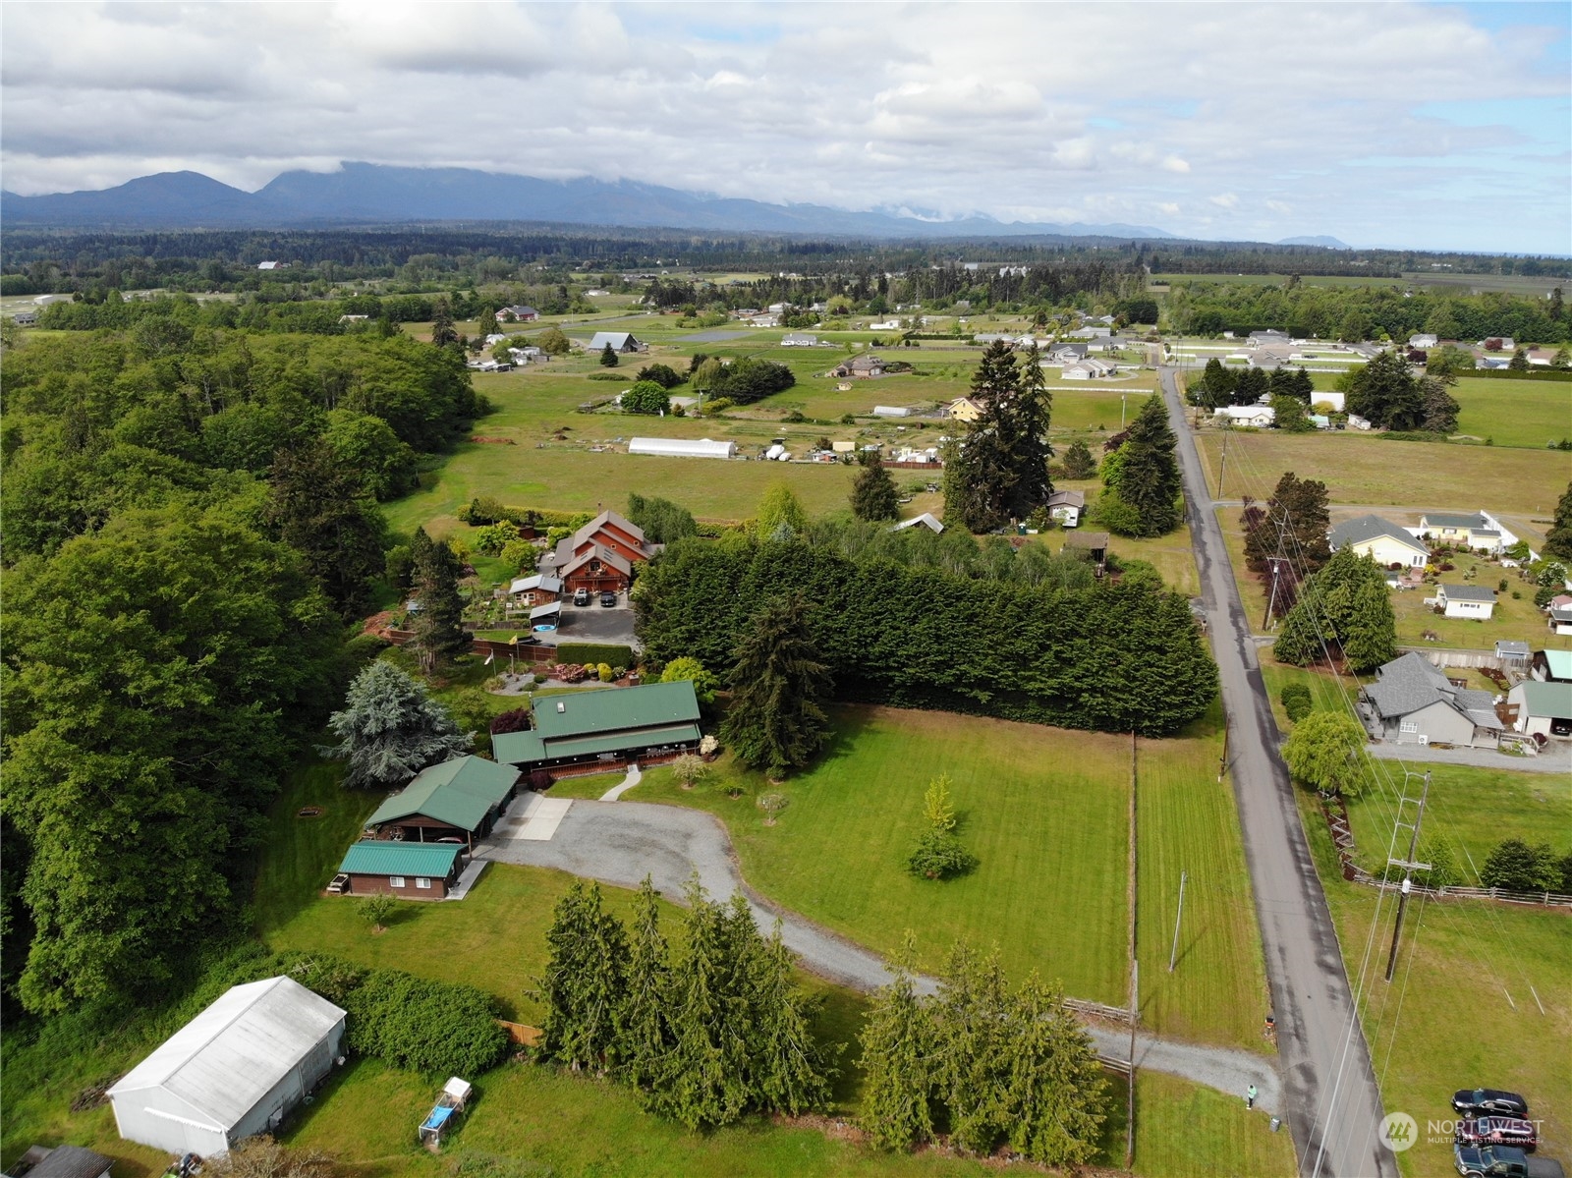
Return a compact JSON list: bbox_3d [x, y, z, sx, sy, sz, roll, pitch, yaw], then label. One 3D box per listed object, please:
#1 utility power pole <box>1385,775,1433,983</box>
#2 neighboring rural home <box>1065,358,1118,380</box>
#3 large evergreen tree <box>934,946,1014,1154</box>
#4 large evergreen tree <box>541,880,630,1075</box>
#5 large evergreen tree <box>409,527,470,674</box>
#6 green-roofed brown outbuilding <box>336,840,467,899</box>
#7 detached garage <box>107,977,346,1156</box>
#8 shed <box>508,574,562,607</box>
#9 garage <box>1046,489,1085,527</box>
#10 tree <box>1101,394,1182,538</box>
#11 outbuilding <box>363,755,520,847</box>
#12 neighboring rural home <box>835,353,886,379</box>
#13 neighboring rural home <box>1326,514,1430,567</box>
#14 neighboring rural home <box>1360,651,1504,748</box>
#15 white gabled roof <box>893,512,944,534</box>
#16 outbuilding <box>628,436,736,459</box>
[{"bbox_3d":[43.150,20.136,75.339,2.700,16.567,0.700,5,18,16],"label":"utility power pole"},{"bbox_3d":[134.869,-97.655,481.694,17.455,5.339,25.670,8,19,22],"label":"neighboring rural home"},{"bbox_3d":[11.917,28.332,67.619,5.200,14.800,5.200,1,18,0],"label":"large evergreen tree"},{"bbox_3d":[-12.248,23.919,67.048,5.400,13.921,5.400,0,18,0],"label":"large evergreen tree"},{"bbox_3d":[-42.203,1.363,130.841,7.000,18.305,7.000,0,18,0],"label":"large evergreen tree"},{"bbox_3d":[-31.010,22.581,88.899,8.829,3.175,4.715,1,18,4],"label":"green-roofed brown outbuilding"},{"bbox_3d":[-36.415,31.275,71.981,9.300,5.600,10.800,6,19,16],"label":"detached garage"},{"bbox_3d":[-40.512,0.183,177.106,7.804,4.004,6.263,-2,18,-7],"label":"shed"},{"bbox_3d":[58.273,-17.041,227.047,6.800,4.200,10.500,6,19,16],"label":"garage"},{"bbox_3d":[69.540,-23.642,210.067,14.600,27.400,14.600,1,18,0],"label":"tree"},{"bbox_3d":[-30.360,19.222,97.797,9.693,4.229,10.965,3,18,8],"label":"outbuilding"},{"bbox_3d":[31.551,-96.336,471.189,18.996,6.982,17.455,-3,18,-11],"label":"neighboring rural home"},{"bbox_3d":[109.320,-9.171,201.942,14.000,5.600,15.800,6,19,15],"label":"neighboring rural home"},{"bbox_3d":[77.621,13.079,131.789,13.600,5.700,16.000,6,19,16],"label":"neighboring rural home"},{"bbox_3d":[26.425,-11.465,213.331,9.036,5.237,6.058,6,19,17],"label":"white gabled roof"},{"bbox_3d":[-28.246,-38.914,298.051,28.339,3.696,7.187,4,18,11],"label":"outbuilding"}]

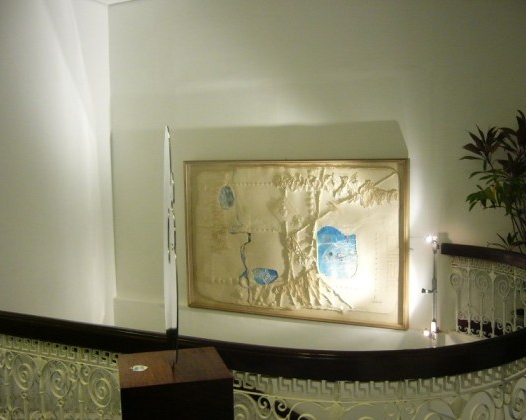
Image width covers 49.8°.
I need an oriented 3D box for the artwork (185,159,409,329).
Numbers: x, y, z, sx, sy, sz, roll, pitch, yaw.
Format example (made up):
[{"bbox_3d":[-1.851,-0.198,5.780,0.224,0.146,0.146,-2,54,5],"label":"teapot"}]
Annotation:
[{"bbox_3d":[0.264,0.292,5.575,2.310,1.550,0.080,1,6,23],"label":"artwork"}]

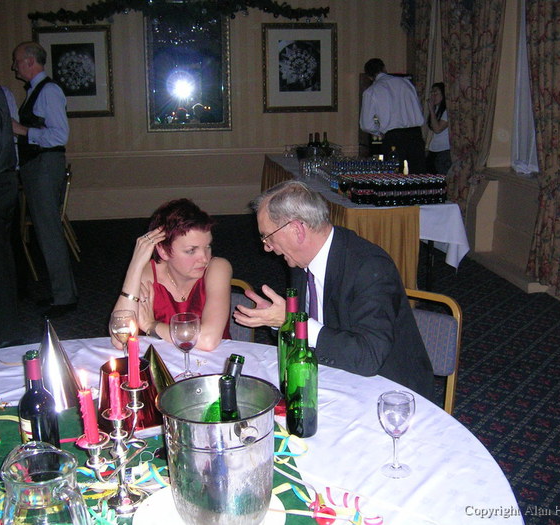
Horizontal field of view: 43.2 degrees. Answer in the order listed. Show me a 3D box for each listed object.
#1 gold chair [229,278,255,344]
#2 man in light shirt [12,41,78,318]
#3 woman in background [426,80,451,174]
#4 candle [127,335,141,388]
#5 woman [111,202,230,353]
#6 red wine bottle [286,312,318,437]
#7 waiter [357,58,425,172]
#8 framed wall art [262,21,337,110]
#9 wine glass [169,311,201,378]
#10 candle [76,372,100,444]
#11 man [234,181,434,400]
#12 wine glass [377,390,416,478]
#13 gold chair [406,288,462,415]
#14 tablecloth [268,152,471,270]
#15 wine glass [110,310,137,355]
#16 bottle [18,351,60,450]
[{"bbox_3d":[-0.322,0.520,2.435,0.450,0.890,0.550,0,14,6],"label":"gold chair"},{"bbox_3d":[-1.558,-0.529,4.763,0.420,1.810,0.520,-5,15,-17],"label":"man in light shirt"},{"bbox_3d":[1.547,-0.930,6.778,0.360,1.580,0.420,-5,14,-17],"label":"woman in background"},{"bbox_3d":[-0.293,0.199,1.417,0.023,0.108,0.023,-1,14,0],"label":"candle"},{"bbox_3d":[-0.340,0.357,2.422,0.480,1.190,0.660,-2,14,-3],"label":"woman"},{"bbox_3d":[0.052,0.256,1.643,0.075,0.292,0.075,-1,14,0],"label":"red wine bottle"},{"bbox_3d":[1.123,-1.009,6.706,0.560,1.770,0.500,-7,15,-24],"label":"waiter"},{"bbox_3d":[0.246,-2.331,8.521,0.904,1.031,0.040,-3,14,-7],"label":"framed wall art"},{"bbox_3d":[-0.261,0.243,1.968,0.082,0.174,0.082,-1,14,0],"label":"wine glass"},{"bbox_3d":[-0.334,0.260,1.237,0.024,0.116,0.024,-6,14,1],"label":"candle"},{"bbox_3d":[0.176,0.383,2.207,0.770,1.250,0.560,-10,16,-32],"label":"man"},{"bbox_3d":[0.245,0.359,1.476,0.078,0.165,0.078,-1,14,0],"label":"wine glass"},{"bbox_3d":[0.222,0.556,2.225,0.450,0.890,0.560,12,19,42],"label":"gold chair"},{"bbox_3d":[0.571,-0.569,6.383,0.830,0.460,3.600,-3,14,-8],"label":"tablecloth"},{"bbox_3d":[-0.431,0.225,1.973,0.083,0.175,0.083,-1,14,0],"label":"wine glass"},{"bbox_3d":[-0.463,0.318,1.376,0.078,0.305,0.078,-1,14,0],"label":"bottle"}]

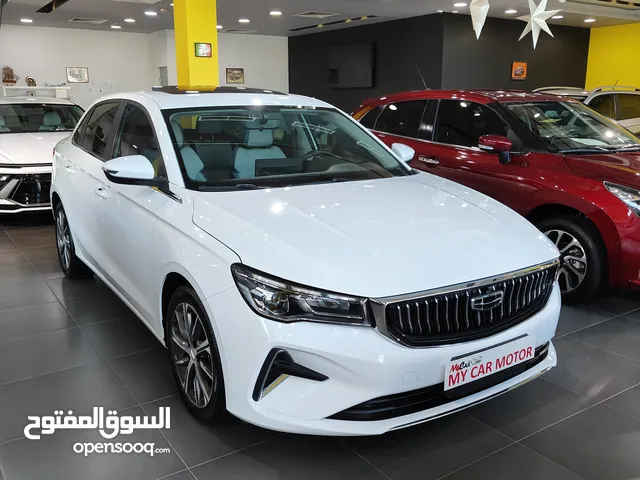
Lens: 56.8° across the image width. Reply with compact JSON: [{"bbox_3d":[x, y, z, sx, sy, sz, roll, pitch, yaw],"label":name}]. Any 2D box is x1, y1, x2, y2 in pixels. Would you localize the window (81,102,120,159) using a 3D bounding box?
[{"bbox_3d":[-1.414,-0.721,3.828,0.060,0.378,0.656,21,-2,-36],"label":"window"}]

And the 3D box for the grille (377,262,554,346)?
[{"bbox_3d":[0.620,0.241,2.256,0.980,0.215,0.140,-9,15,-33],"label":"grille"}]

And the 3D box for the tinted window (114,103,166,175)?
[{"bbox_3d":[-0.925,-0.545,3.111,0.060,0.365,1.047,21,-2,-36],"label":"tinted window"}]

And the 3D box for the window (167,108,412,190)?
[{"bbox_3d":[-0.197,-0.548,3.320,1.360,0.110,0.900,-9,42,-33],"label":"window"}]

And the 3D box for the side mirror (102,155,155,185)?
[{"bbox_3d":[-0.930,-0.339,2.823,0.225,0.155,0.145,-9,15,-33],"label":"side mirror"}]

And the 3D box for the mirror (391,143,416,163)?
[{"bbox_3d":[0.538,-0.566,3.859,0.225,0.155,0.145,-9,15,-33],"label":"mirror"}]

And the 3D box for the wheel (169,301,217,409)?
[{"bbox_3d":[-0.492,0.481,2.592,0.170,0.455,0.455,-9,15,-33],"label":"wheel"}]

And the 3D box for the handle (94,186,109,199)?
[{"bbox_3d":[-1.231,-0.269,3.335,0.050,0.045,0.240,-9,15,-33],"label":"handle"}]

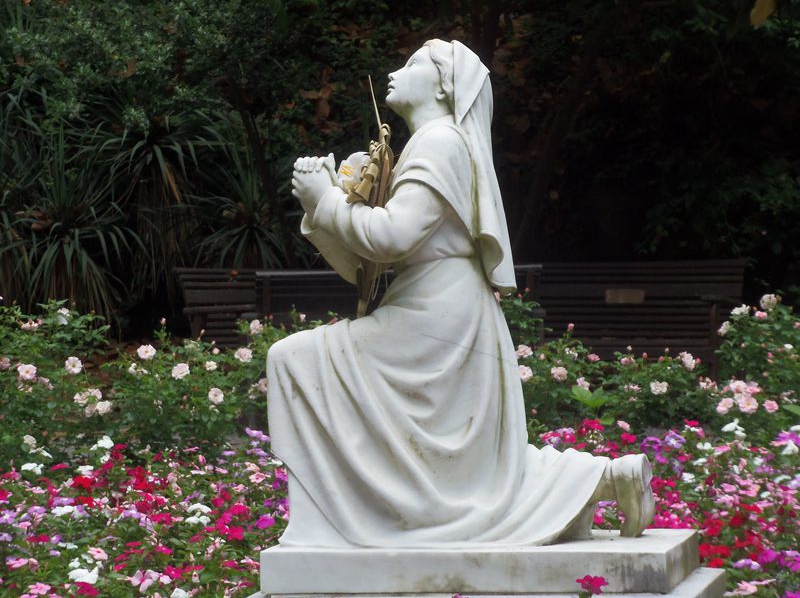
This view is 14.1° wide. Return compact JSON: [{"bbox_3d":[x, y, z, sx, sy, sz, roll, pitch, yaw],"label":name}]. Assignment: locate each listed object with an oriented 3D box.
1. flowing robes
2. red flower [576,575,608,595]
[{"bbox_3d":[0.106,0.074,7.808,0.810,1.020,0.430,-1,2,13],"label":"flowing robes"},{"bbox_3d":[0.422,0.629,7.100,0.070,0.045,0.050,-1,2,0],"label":"red flower"}]

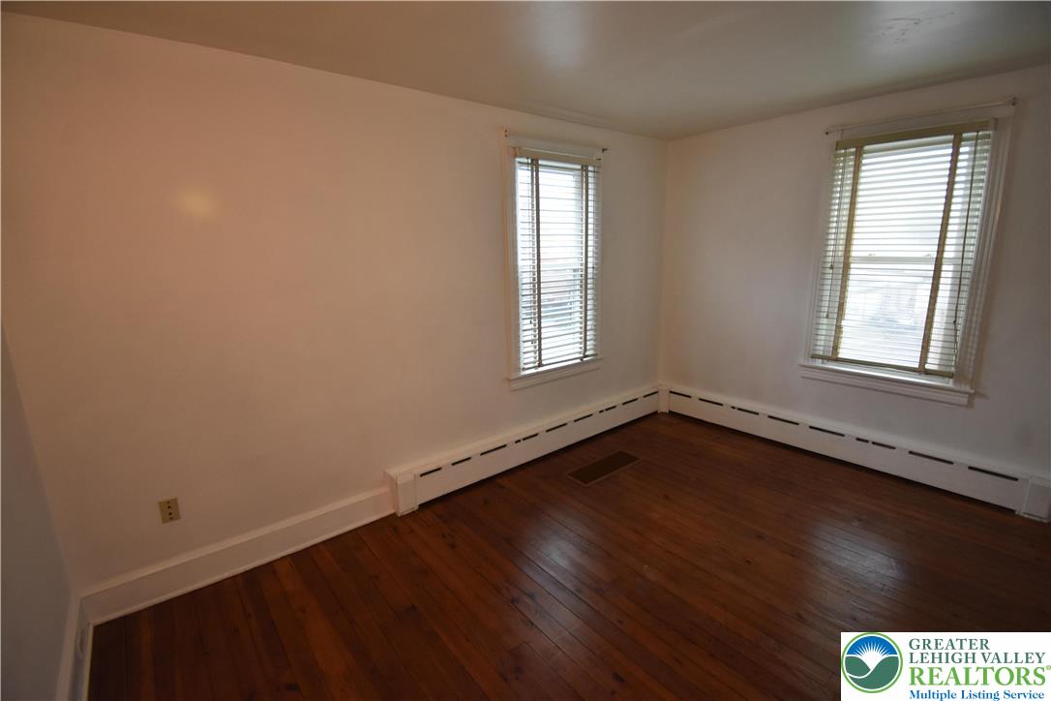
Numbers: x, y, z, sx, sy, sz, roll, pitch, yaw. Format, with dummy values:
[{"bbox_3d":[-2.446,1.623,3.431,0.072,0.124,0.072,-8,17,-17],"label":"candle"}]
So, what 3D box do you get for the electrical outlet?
[{"bbox_3d":[-1.717,0.776,2.114,0.068,0.113,0.008,-11,16,-36],"label":"electrical outlet"}]

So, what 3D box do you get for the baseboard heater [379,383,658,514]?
[{"bbox_3d":[0.243,0.700,3.567,2.732,0.271,0.084,-11,16,-36],"label":"baseboard heater"}]

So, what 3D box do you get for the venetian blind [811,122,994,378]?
[{"bbox_3d":[2.442,-0.628,2.929,0.060,1.536,0.776,-12,16,-39],"label":"venetian blind"}]

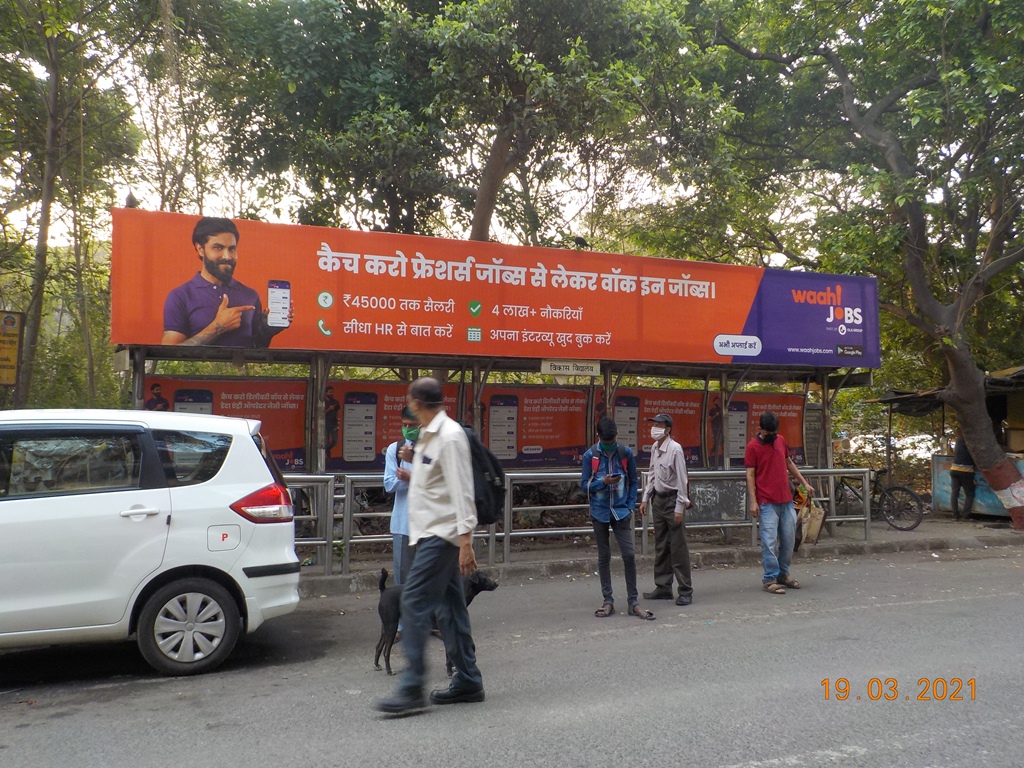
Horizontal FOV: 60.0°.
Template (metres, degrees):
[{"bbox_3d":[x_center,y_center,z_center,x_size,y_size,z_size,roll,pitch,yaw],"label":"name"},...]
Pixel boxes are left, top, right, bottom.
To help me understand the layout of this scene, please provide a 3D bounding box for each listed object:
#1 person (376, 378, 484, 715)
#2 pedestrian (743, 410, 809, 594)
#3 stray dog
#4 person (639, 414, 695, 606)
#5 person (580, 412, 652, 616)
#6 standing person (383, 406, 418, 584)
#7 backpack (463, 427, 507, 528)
[{"bbox_3d":[-0.425,0.836,4.729,0.580,1.730,0.480,2,-5,-21],"label":"person"},{"bbox_3d":[2.551,1.129,8.669,0.560,1.710,0.380,1,-5,-9],"label":"pedestrian"},{"bbox_3d":[-0.462,1.445,5.447,0.770,0.660,0.230,0,-5,2],"label":"stray dog"},{"bbox_3d":[1.391,1.103,7.968,0.490,1.690,0.400,-5,-6,44],"label":"person"},{"bbox_3d":[0.883,1.098,7.517,0.560,1.680,0.420,0,-5,-1],"label":"person"},{"bbox_3d":[-0.718,1.007,6.518,0.460,1.690,0.360,2,-5,-20],"label":"standing person"},{"bbox_3d":[-0.170,0.500,4.820,0.250,0.530,0.330,2,-5,-23],"label":"backpack"}]

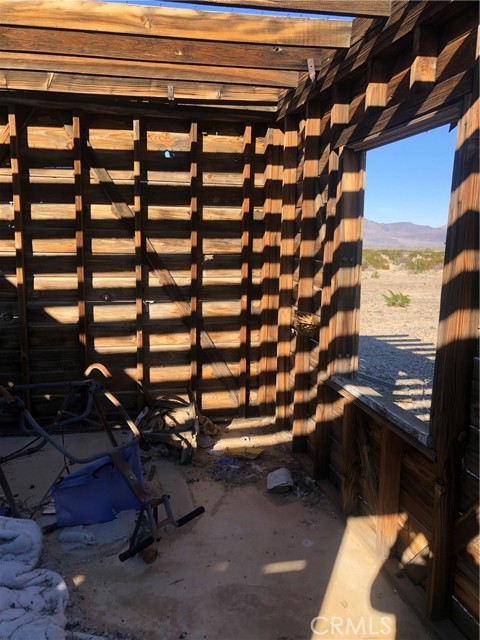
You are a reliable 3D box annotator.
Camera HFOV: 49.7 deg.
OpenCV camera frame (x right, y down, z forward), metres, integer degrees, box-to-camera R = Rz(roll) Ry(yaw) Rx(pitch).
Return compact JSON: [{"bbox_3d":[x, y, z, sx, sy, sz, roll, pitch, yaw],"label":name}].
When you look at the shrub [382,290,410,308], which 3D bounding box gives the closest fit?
[{"bbox_3d":[4.007,-0.553,13.263,0.663,0.380,0.597,3,9,17],"label":"shrub"}]

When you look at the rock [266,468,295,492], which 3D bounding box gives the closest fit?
[{"bbox_3d":[0.234,0.926,2.989,0.155,0.105,0.137,1,8,5],"label":"rock"}]

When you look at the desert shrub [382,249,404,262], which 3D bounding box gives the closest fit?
[{"bbox_3d":[14.347,-6.011,48.406,1.975,1.231,1.679,3,9,16],"label":"desert shrub"}]

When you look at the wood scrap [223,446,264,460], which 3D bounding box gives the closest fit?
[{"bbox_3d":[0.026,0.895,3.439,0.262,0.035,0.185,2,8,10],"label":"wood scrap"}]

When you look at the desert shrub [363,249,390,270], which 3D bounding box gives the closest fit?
[{"bbox_3d":[8.708,-3.874,33.109,1.703,1.310,1.447,3,9,14],"label":"desert shrub"}]

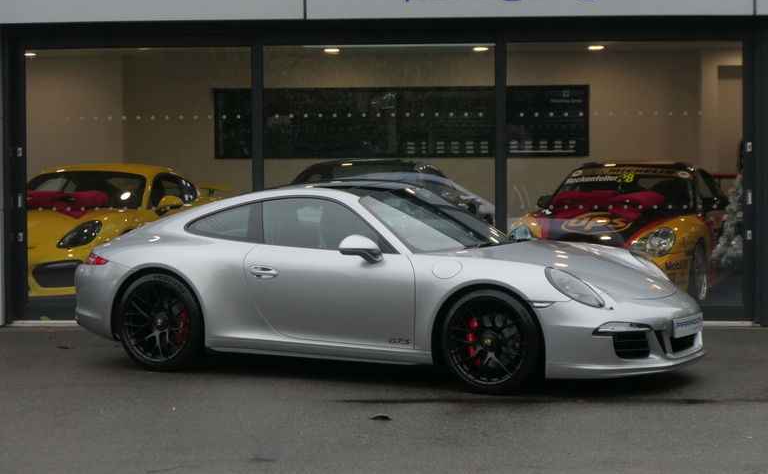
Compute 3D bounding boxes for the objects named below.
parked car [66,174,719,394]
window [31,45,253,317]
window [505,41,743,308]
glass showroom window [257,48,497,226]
[{"bbox_3d":[-0.045,0.262,12.654,4.500,1.295,1.870,1,2,29],"label":"parked car"},{"bbox_3d":[-2.013,-0.475,15.230,1.886,2.145,0.080,0,2,6],"label":"window"},{"bbox_3d":[1.922,-0.491,14.844,1.877,2.122,0.080,0,2,6],"label":"window"},{"bbox_3d":[-0.042,-0.489,15.036,1.882,2.126,0.080,0,2,6],"label":"glass showroom window"}]

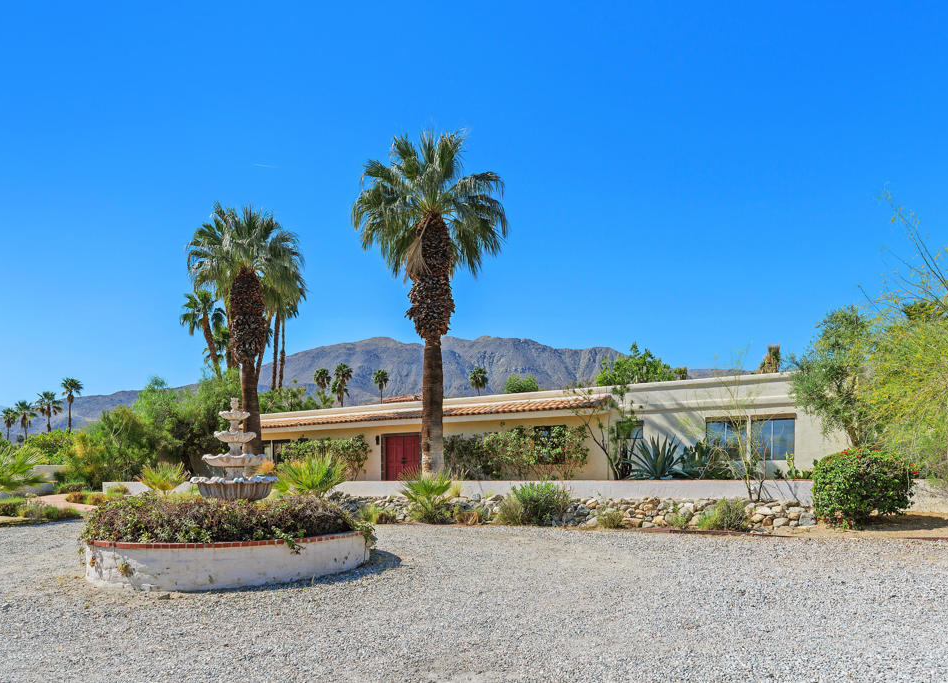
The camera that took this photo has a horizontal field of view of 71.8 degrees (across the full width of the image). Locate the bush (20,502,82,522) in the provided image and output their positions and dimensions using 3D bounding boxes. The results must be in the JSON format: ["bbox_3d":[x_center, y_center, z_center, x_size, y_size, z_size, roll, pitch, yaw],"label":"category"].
[{"bbox_3d":[-12.915,5.227,20.000,1.895,0.611,1.200,0,-8,0],"label":"bush"}]

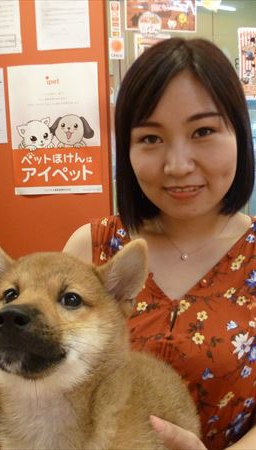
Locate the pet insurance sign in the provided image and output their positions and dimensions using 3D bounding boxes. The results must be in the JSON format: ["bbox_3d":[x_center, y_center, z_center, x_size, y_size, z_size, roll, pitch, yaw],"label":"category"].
[{"bbox_3d":[-0.295,-0.384,1.688,0.364,0.515,0.010,-1,7,4],"label":"pet insurance sign"}]

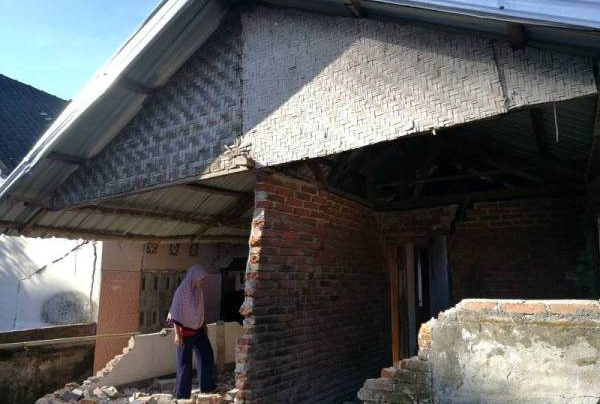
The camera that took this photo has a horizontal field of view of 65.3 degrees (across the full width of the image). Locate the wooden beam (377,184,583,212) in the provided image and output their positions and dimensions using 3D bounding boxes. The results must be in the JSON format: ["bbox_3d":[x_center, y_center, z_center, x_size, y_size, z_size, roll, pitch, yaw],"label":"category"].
[{"bbox_3d":[1.854,-0.041,5.136,2.138,0.110,0.100,-8,-12,33],"label":"wooden beam"}]

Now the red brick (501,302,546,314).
[{"bbox_3d":[1.279,0.603,2.659,0.223,0.060,0.100,-8,-12,33],"label":"red brick"}]

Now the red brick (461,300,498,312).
[{"bbox_3d":[1.086,0.624,2.785,0.186,0.054,0.100,-8,-12,33],"label":"red brick"}]

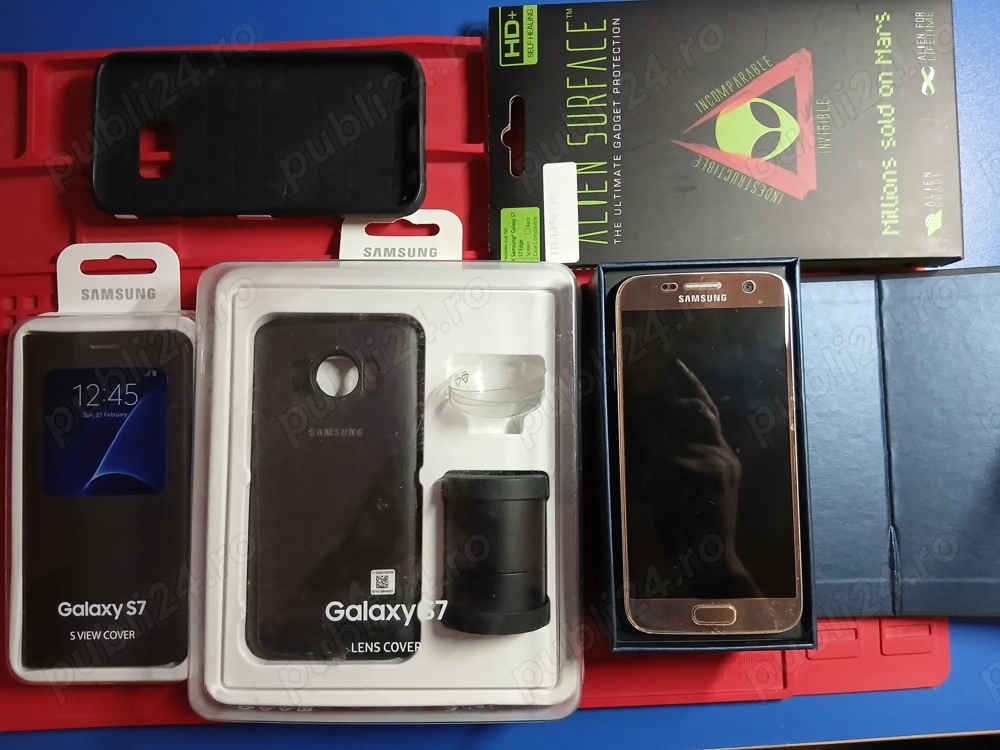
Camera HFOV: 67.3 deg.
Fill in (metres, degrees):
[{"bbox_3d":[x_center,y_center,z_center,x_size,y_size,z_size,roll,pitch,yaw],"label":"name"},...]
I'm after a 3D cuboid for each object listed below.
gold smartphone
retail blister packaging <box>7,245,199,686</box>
[{"bbox_3d":[0.083,0.030,0.299,0.070,0.008,0.143,-1,87,1],"label":"gold smartphone"},{"bbox_3d":[-0.170,0.035,0.331,0.081,0.019,0.192,0,88,1],"label":"retail blister packaging"}]

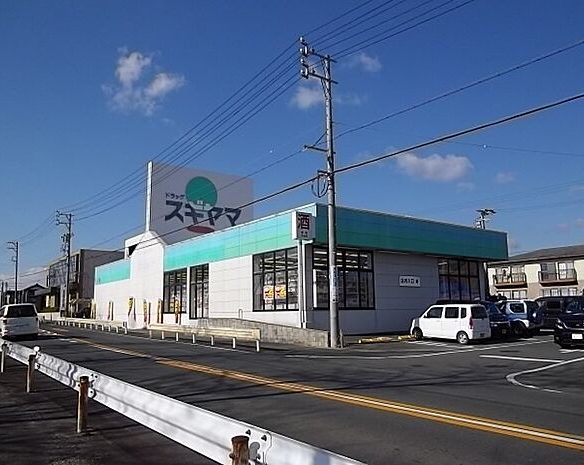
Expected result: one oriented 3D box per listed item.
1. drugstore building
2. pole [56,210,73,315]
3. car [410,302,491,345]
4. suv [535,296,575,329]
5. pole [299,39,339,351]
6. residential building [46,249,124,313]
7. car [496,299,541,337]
[{"bbox_3d":[-2.815,4.766,40.522,16.400,6.250,35.000,6,-11,-36],"label":"drugstore building"},{"bbox_3d":[-25.730,4.115,55.173,2.200,12.300,0.600,6,-11,-36],"label":"pole"},{"bbox_3d":[7.028,4.066,21.687,1.480,1.650,3.400,6,-11,-36],"label":"car"},{"bbox_3d":[14.666,4.569,26.580,1.750,1.820,4.400,6,-11,-36],"label":"suv"},{"bbox_3d":[1.214,-1.701,19.918,2.100,12.700,0.600,6,-11,-36],"label":"pole"},{"bbox_3d":[-27.991,8.502,71.078,11.000,8.800,23.000,6,-11,-36],"label":"residential building"},{"bbox_3d":[10.747,4.424,24.641,1.500,1.700,3.400,6,-11,-36],"label":"car"}]

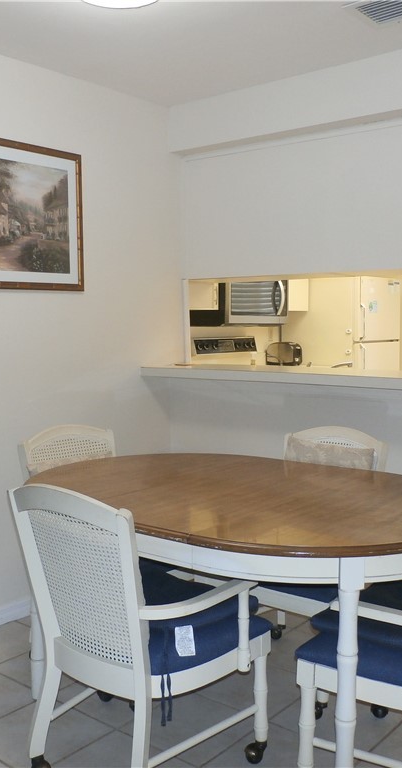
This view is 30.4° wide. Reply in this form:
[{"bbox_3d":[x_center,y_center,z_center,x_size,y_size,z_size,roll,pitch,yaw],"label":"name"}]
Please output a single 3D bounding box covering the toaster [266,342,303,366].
[{"bbox_3d":[0.699,-0.248,6.177,0.275,0.195,0.170,4,6,40],"label":"toaster"}]

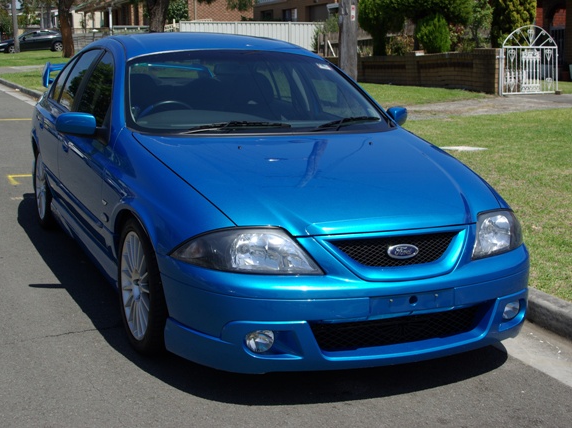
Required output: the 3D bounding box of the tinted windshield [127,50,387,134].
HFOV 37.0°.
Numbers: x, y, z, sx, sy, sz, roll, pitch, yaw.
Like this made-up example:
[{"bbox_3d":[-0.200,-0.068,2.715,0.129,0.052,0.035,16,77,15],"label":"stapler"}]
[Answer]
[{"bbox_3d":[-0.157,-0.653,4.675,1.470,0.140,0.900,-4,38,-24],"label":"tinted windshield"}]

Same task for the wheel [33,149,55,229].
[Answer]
[{"bbox_3d":[-1.713,-0.210,6.360,0.230,0.650,0.650,-4,12,-24],"label":"wheel"}]

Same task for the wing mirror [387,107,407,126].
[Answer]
[{"bbox_3d":[0.657,-0.581,5.183,0.220,0.145,0.130,-4,12,-24],"label":"wing mirror"}]

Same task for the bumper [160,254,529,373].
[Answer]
[{"bbox_3d":[0.402,0.354,3.543,1.800,0.420,0.550,-4,12,-24],"label":"bumper"}]

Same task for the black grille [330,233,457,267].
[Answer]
[{"bbox_3d":[0.448,0.146,3.397,0.580,0.135,0.100,-4,12,-24],"label":"black grille"}]

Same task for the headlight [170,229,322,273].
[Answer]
[{"bbox_3d":[-0.154,0.137,3.296,0.520,0.185,0.360,-4,12,-24],"label":"headlight"}]

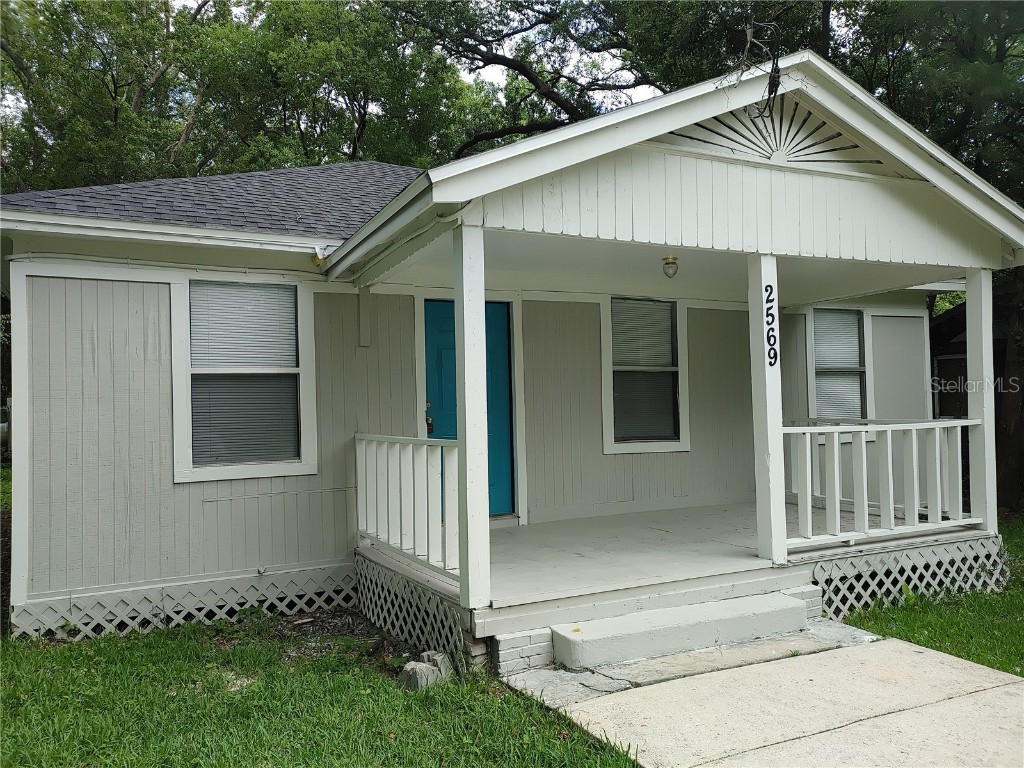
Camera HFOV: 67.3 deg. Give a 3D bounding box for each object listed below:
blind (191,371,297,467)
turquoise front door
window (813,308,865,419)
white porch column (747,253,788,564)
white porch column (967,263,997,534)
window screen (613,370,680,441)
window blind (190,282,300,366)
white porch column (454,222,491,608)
[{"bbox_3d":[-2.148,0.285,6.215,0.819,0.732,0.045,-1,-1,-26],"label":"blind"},{"bbox_3d":[-0.397,0.230,7.082,0.881,1.986,0.045,-1,-1,-26],"label":"turquoise front door"},{"bbox_3d":[3.859,-0.147,9.123,0.813,1.451,0.045,-1,-1,-26],"label":"window"},{"bbox_3d":[1.782,0.172,5.358,0.127,2.113,0.127,-1,-1,-26],"label":"white porch column"},{"bbox_3d":[3.909,0.144,6.383,0.127,2.162,0.127,-1,-1,-26],"label":"white porch column"},{"bbox_3d":[1.364,0.226,7.909,0.814,0.708,0.045,-1,-1,-26],"label":"window screen"},{"bbox_3d":[-2.163,-0.467,6.232,0.819,0.684,0.045,-1,-1,-26],"label":"window blind"},{"bbox_3d":[-0.226,0.181,4.390,0.127,2.145,0.127,-1,-1,-26],"label":"white porch column"}]

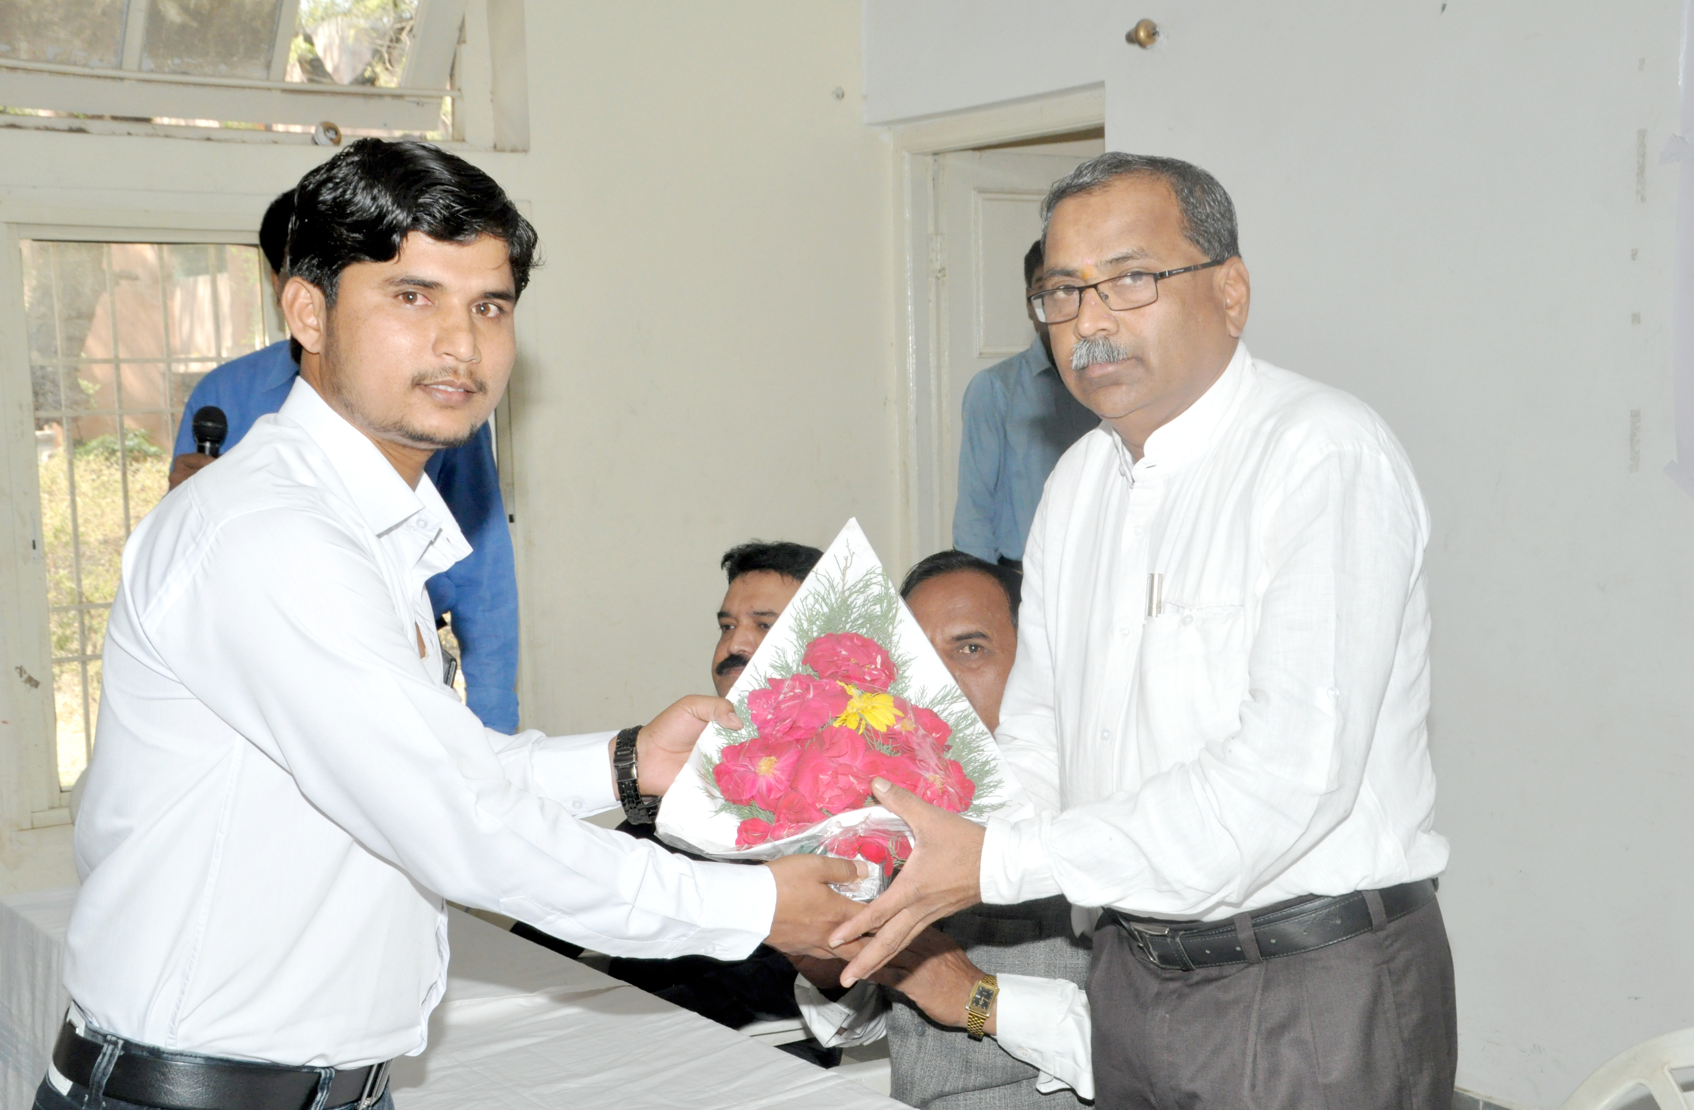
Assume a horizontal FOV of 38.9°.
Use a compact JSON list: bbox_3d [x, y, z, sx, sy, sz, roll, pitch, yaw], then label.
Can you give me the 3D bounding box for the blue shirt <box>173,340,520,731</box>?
[{"bbox_3d":[-0.770,-0.027,3.680,0.540,0.620,0.320,-1,6,0],"label":"blue shirt"}]

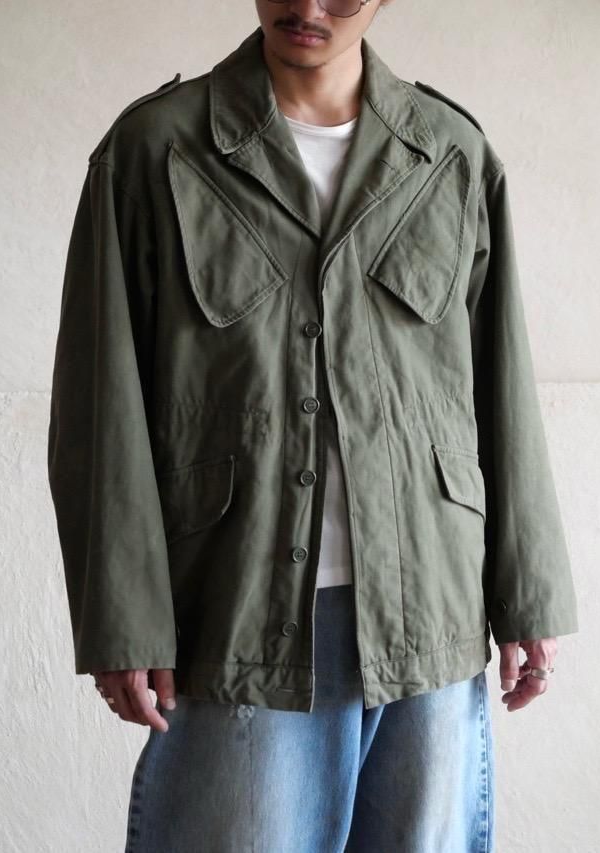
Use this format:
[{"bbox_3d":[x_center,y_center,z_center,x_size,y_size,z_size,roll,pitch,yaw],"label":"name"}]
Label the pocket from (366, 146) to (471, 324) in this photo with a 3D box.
[{"bbox_3d":[0.145,-0.234,2.900,0.128,0.212,0.040,-1,-6,-26],"label":"pocket"}]

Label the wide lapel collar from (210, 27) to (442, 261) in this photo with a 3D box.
[{"bbox_3d":[0.029,-0.355,2.950,0.275,0.268,0.170,0,-2,-6],"label":"wide lapel collar"}]

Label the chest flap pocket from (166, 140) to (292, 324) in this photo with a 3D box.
[{"bbox_3d":[-0.089,-0.234,2.890,0.148,0.220,0.040,0,-6,9],"label":"chest flap pocket"}]

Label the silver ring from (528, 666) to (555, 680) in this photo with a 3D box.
[{"bbox_3d":[0.300,0.308,2.950,0.023,0.011,0.023,7,12,-11],"label":"silver ring"}]

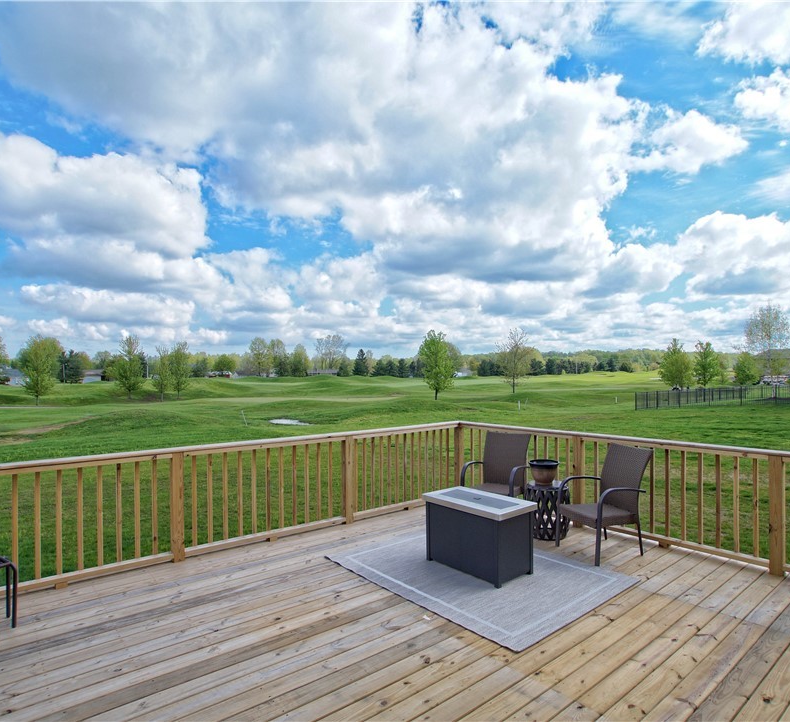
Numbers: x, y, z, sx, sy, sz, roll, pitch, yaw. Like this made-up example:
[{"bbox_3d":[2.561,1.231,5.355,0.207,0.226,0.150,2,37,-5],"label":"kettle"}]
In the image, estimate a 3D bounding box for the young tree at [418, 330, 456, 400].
[{"bbox_3d":[3.702,0.370,42.000,3.200,6.050,3.200,0,-1,0],"label":"young tree"}]

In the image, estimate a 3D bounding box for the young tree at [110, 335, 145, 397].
[{"bbox_3d":[-25.057,0.583,45.000,2.800,5.930,2.800,0,-1,0],"label":"young tree"}]

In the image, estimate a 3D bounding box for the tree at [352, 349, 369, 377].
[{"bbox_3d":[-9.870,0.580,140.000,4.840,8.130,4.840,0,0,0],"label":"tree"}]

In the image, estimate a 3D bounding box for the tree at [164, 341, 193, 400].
[{"bbox_3d":[-19.710,0.910,44.000,2.410,5.200,2.410,0,0,0],"label":"tree"}]

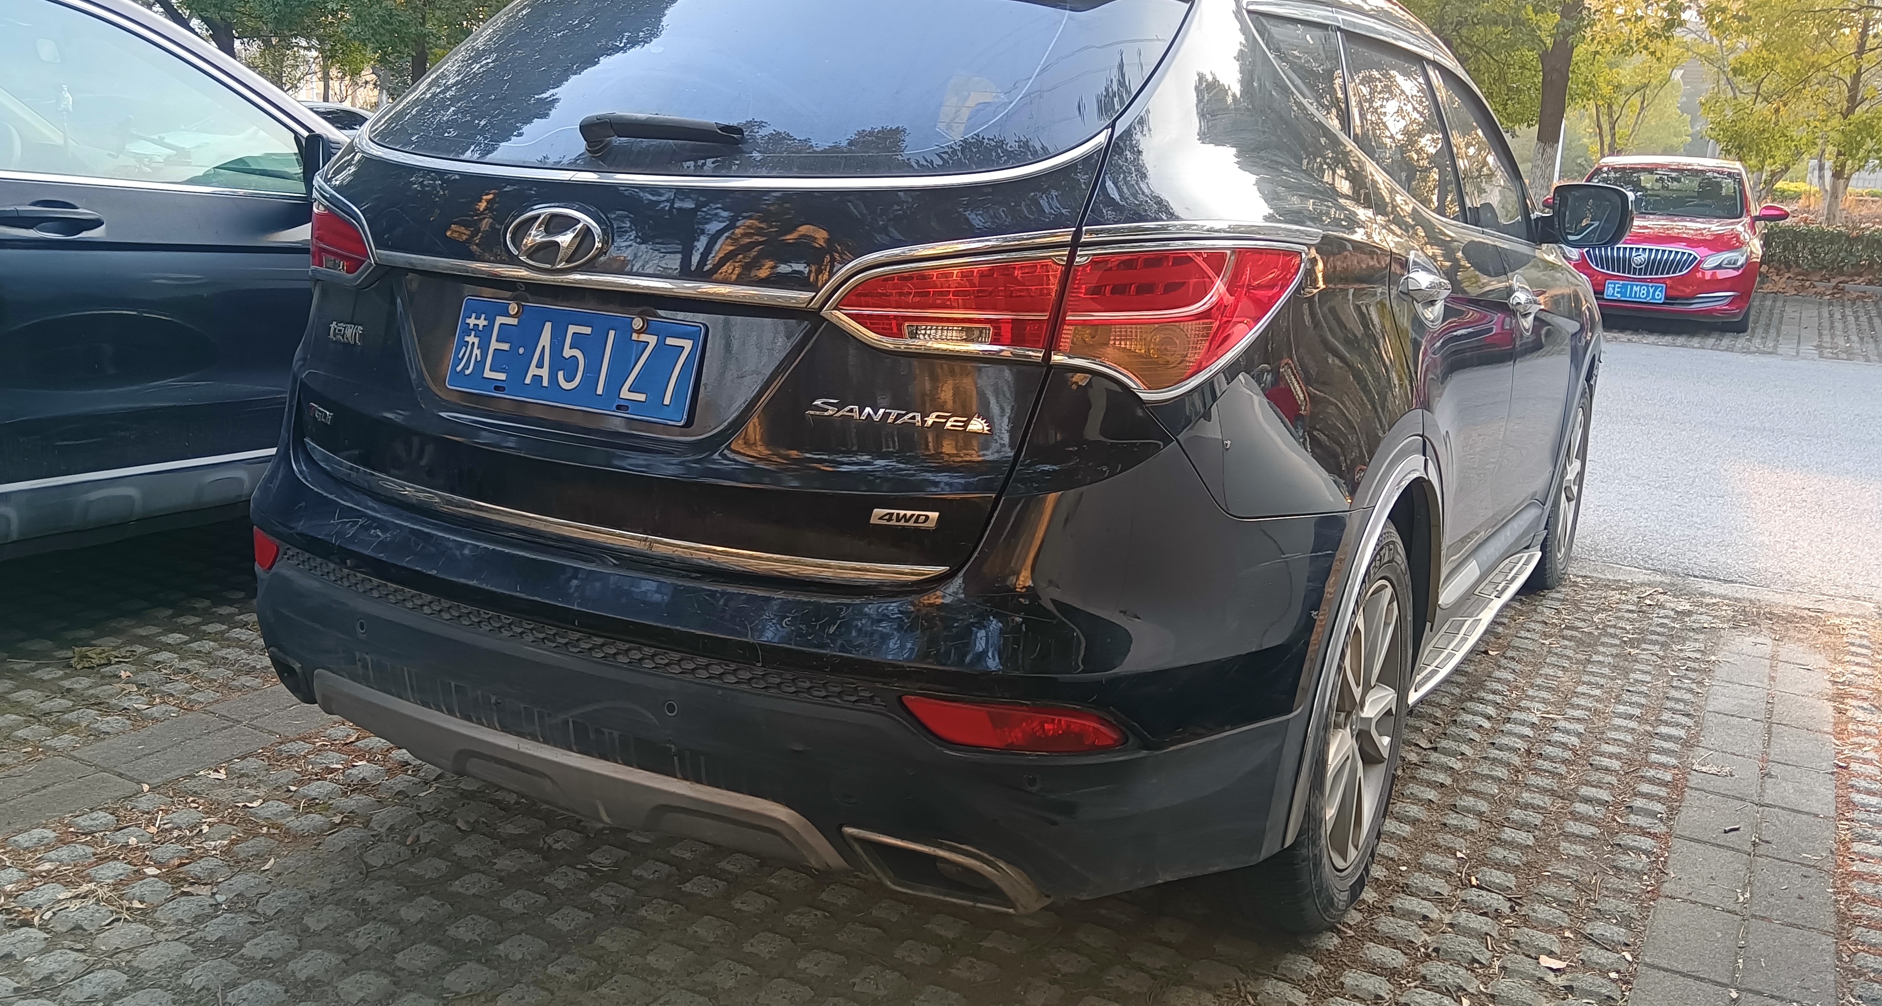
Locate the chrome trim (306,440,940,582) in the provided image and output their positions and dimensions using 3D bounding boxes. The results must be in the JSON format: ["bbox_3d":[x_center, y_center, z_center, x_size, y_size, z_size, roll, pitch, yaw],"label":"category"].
[{"bbox_3d":[-0.521,0.021,2.056,1.190,0.078,0.075,10,14,28],"label":"chrome trim"}]

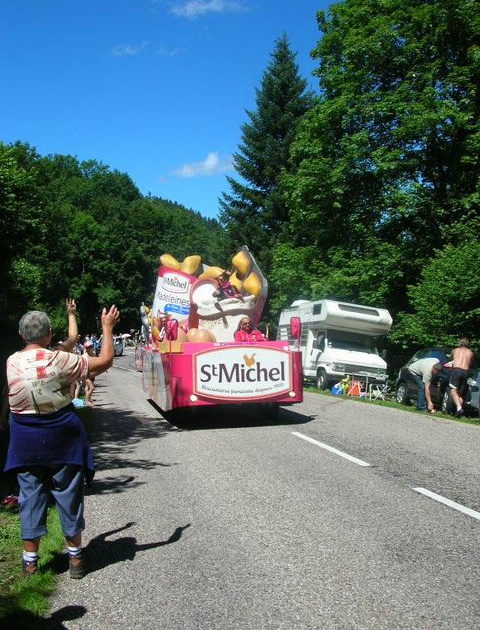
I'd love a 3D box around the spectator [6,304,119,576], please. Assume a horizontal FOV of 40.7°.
[{"bbox_3d":[-1.165,0.791,4.265,0.640,1.690,0.580,-2,-3,22],"label":"spectator"}]

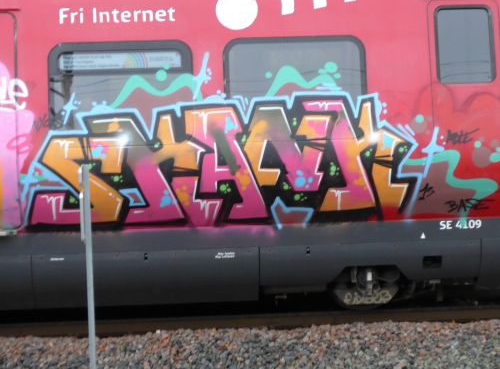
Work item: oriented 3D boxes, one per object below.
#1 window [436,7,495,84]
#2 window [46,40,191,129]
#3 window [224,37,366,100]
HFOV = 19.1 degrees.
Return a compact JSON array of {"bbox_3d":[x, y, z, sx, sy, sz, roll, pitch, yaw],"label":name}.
[{"bbox_3d":[2.271,-1.476,15.688,0.617,0.836,0.060,-2,-7,-3],"label":"window"},{"bbox_3d":[-1.329,-0.942,15.425,1.495,1.102,0.060,-2,-7,-3],"label":"window"},{"bbox_3d":[0.484,-0.998,15.528,1.495,1.102,0.060,-2,-7,-3],"label":"window"}]

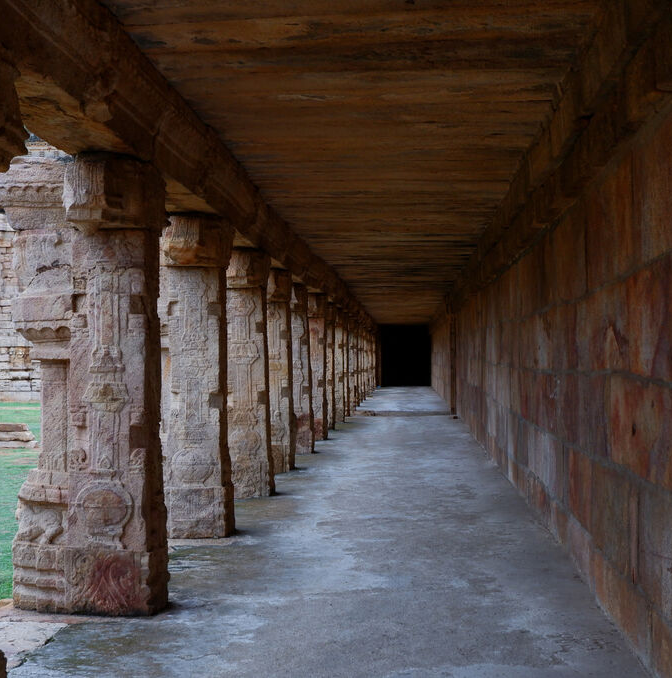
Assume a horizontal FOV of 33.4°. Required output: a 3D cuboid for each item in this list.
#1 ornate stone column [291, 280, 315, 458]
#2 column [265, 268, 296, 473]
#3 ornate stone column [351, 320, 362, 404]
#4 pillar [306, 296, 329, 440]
[{"bbox_3d":[-0.655,0.467,18.086,0.600,2.720,0.550,0,-1,4],"label":"ornate stone column"},{"bbox_3d":[-0.837,0.421,15.312,0.600,2.720,0.550,0,-1,4],"label":"column"},{"bbox_3d":[0.438,0.742,34.732,0.600,2.720,0.550,0,-1,4],"label":"ornate stone column"},{"bbox_3d":[-0.473,0.512,20.860,0.600,2.720,0.550,0,-1,4],"label":"pillar"}]

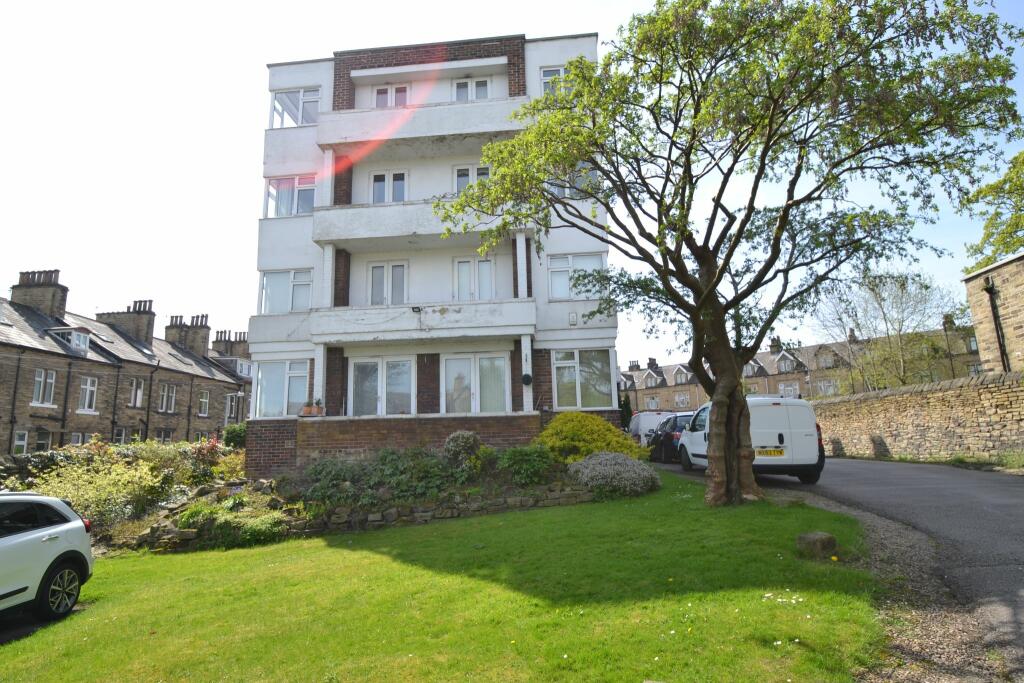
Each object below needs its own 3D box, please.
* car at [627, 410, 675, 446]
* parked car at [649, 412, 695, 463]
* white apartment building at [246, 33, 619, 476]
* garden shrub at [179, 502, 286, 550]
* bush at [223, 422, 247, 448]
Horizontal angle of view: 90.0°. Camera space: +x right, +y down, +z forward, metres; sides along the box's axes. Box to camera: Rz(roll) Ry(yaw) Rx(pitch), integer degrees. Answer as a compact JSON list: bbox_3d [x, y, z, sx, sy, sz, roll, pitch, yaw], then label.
[{"bbox_3d":[6.521,4.187,23.663,1.820,1.780,4.300,-2,-10,5],"label":"car"},{"bbox_3d":[5.714,3.153,17.137,1.750,1.480,4.100,-2,-10,2],"label":"parked car"},{"bbox_3d":[-1.793,-1.883,17.727,9.400,11.600,9.200,-2,-10,5],"label":"white apartment building"},{"bbox_3d":[-5.164,3.370,9.481,1.750,0.740,0.900,-1,-10,0],"label":"garden shrub"},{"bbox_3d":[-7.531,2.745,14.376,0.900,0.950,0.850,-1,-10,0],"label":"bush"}]

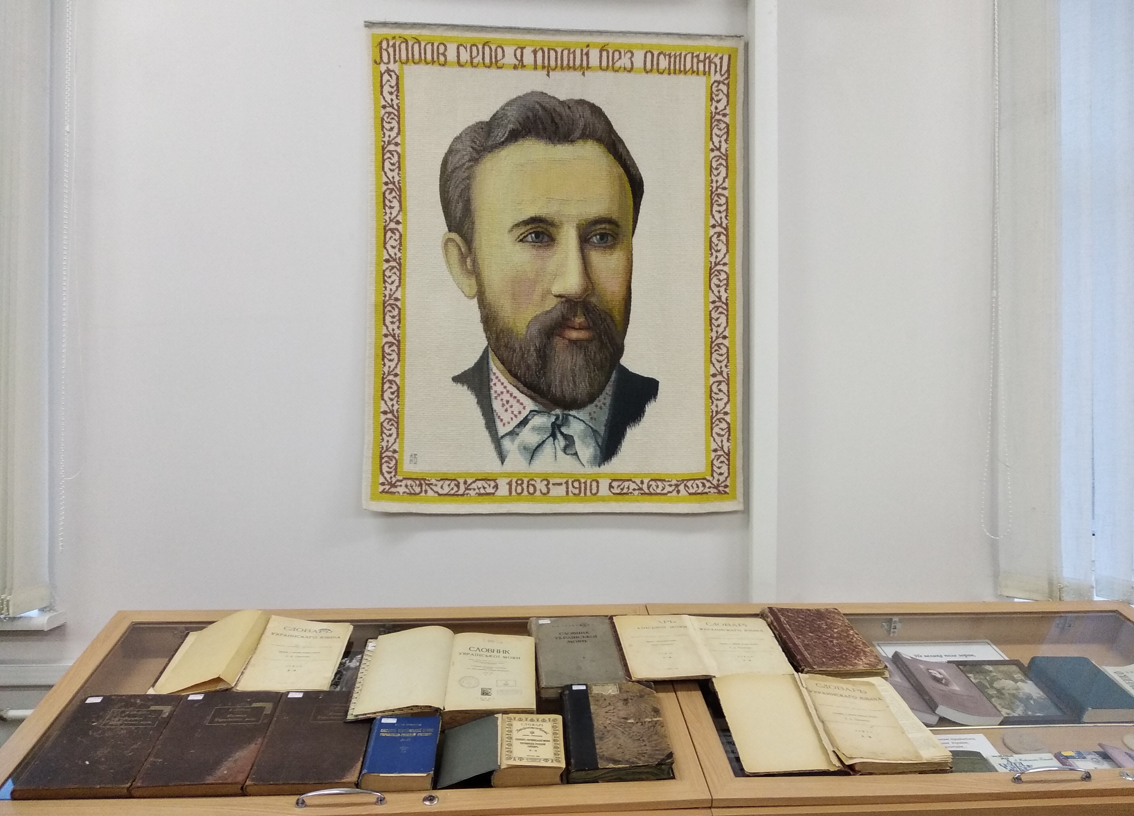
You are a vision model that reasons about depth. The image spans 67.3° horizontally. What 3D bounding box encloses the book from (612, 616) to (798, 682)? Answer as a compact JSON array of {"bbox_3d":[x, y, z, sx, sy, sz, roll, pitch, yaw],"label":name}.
[{"bbox_3d":[0.287,0.526,1.841,0.354,0.034,0.250,1,15,-5],"label":"book"}]

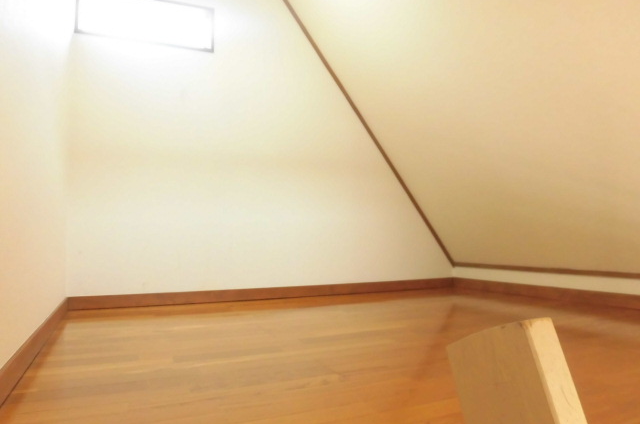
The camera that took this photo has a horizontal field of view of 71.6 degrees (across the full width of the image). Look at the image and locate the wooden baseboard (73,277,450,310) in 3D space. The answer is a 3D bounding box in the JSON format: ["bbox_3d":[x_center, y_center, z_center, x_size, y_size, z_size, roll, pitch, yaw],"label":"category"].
[{"bbox_3d":[-0.143,0.496,2.771,2.497,0.075,0.018,1,-5,-25],"label":"wooden baseboard"}]

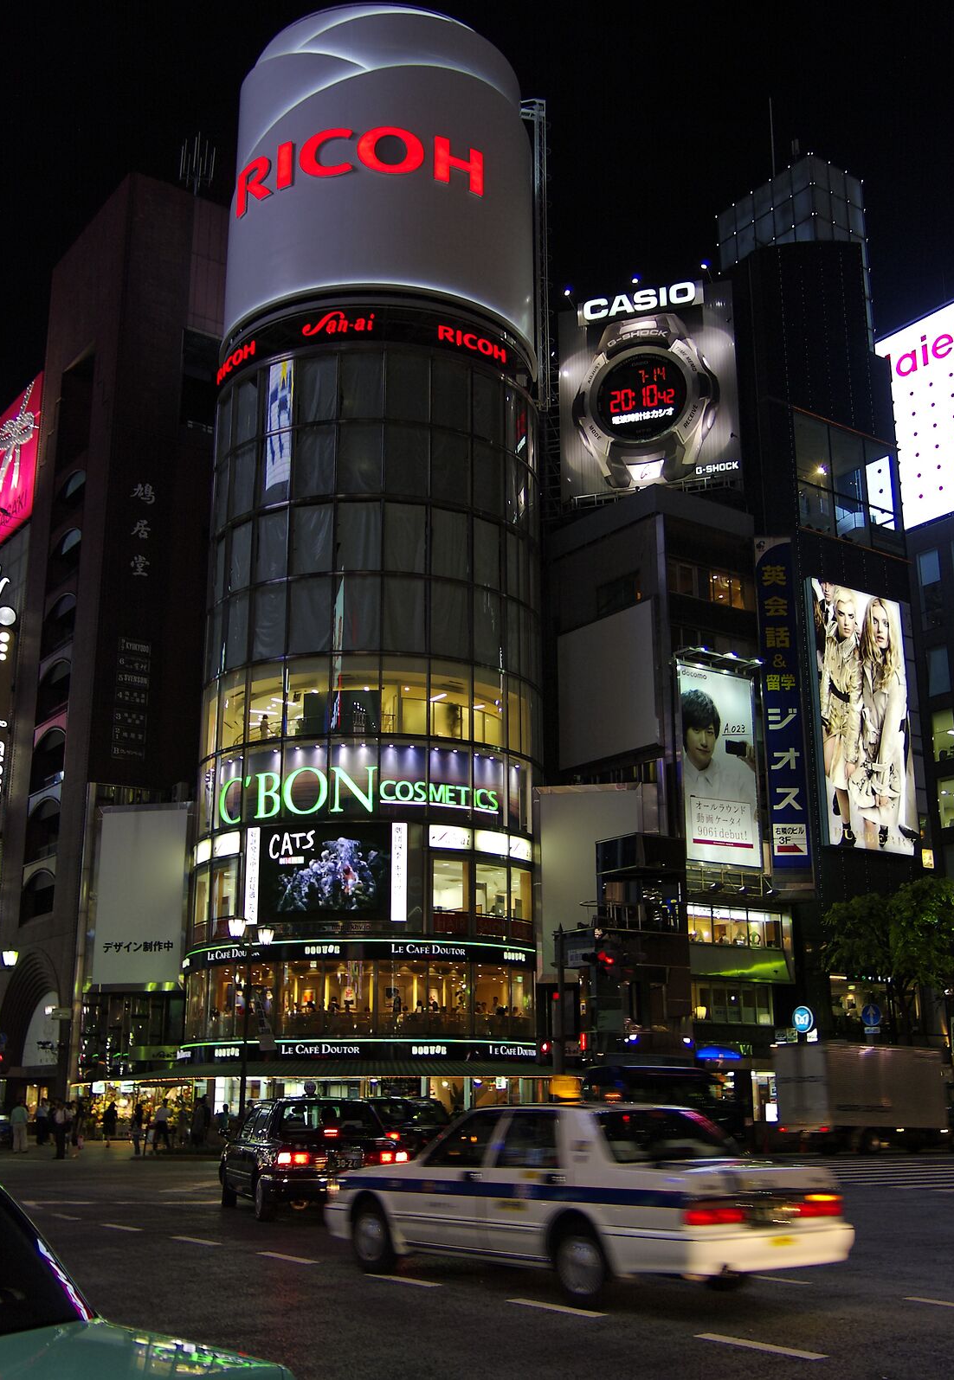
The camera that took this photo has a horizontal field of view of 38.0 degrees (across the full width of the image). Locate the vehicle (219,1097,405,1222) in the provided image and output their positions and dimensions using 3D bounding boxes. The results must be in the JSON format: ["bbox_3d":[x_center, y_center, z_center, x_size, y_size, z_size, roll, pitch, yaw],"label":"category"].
[{"bbox_3d":[-2.499,6.708,19.825,1.700,1.500,4.700,5,-18,-18],"label":"vehicle"}]

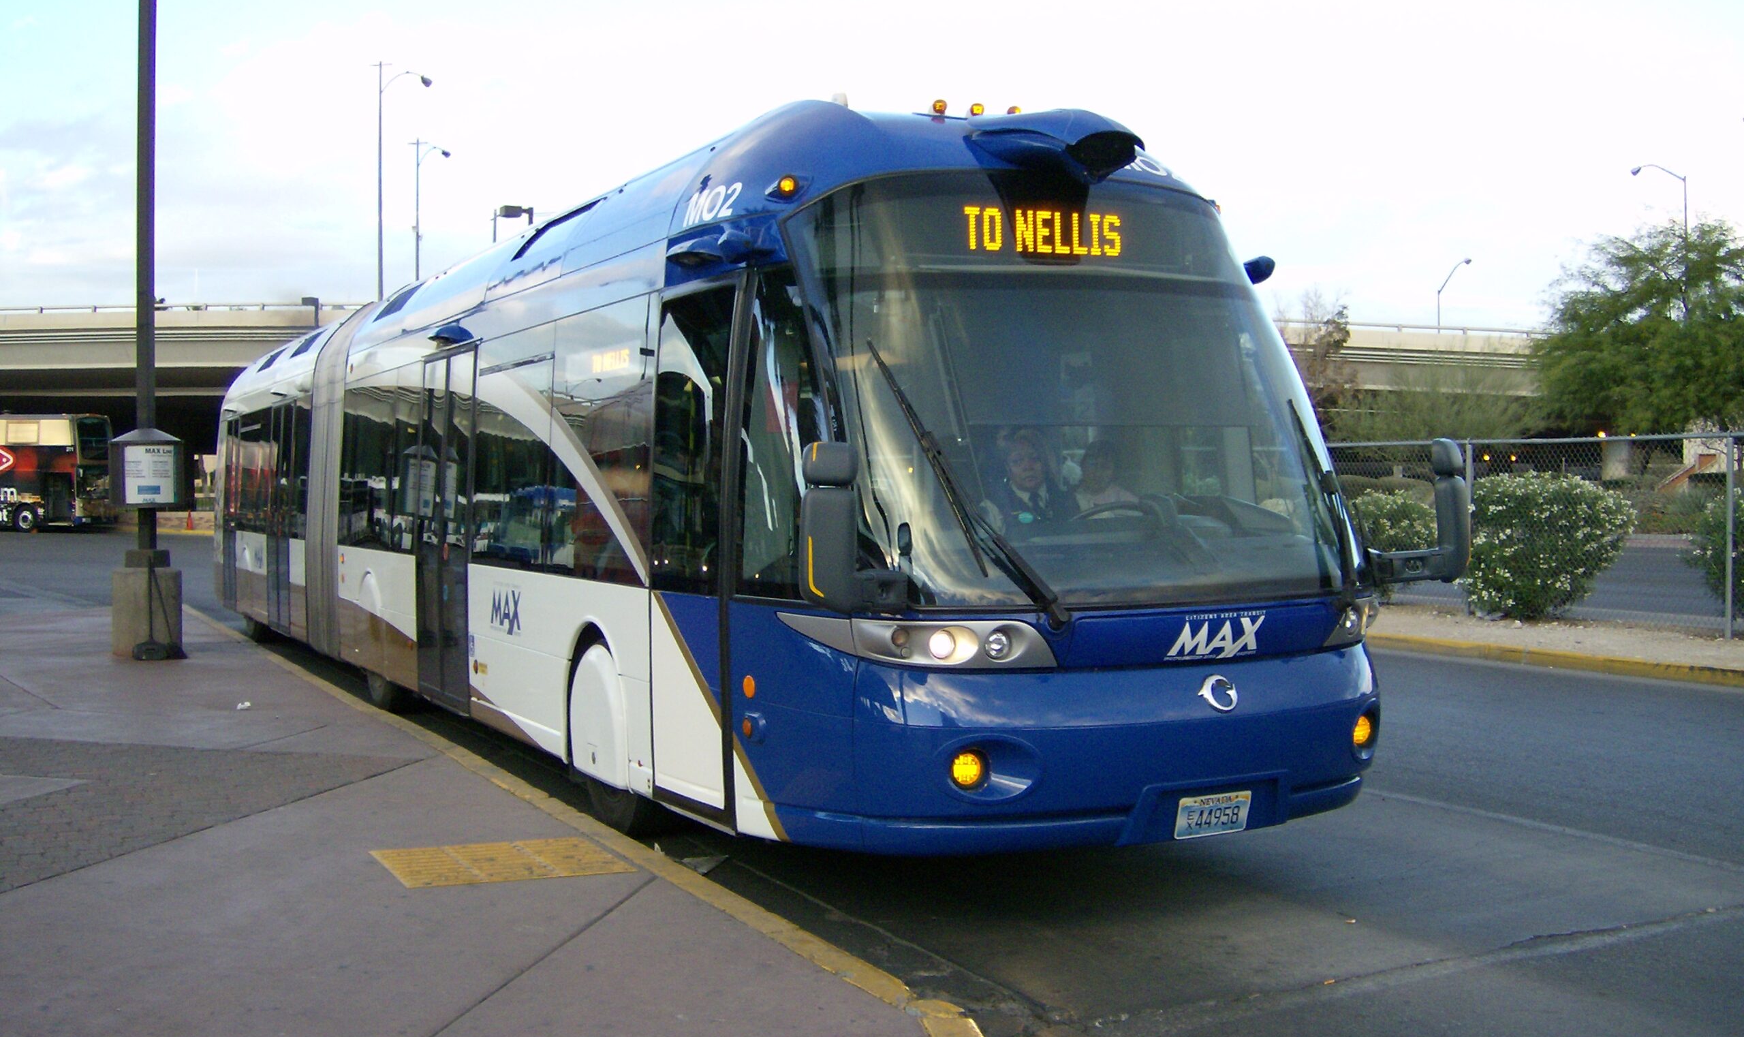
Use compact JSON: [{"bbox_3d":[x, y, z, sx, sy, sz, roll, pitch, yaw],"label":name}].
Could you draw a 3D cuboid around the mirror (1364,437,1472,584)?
[{"bbox_3d":[2.136,-0.024,7.069,0.410,0.555,0.190,-2,1,-34],"label":"mirror"}]

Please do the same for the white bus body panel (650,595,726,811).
[{"bbox_3d":[-0.719,0.711,7.293,0.050,0.800,0.780,-1,1,-26],"label":"white bus body panel"}]

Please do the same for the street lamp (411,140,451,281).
[{"bbox_3d":[-14.100,-5.600,58.800,0.500,12.800,1.700,0,1,23],"label":"street lamp"}]

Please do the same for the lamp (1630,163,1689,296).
[{"bbox_3d":[24.100,-5.000,55.800,0.500,11.500,2.000,-1,1,-30],"label":"lamp"}]

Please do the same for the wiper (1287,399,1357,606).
[{"bbox_3d":[1.717,-0.088,6.914,0.110,1.030,0.120,-28,-48,25],"label":"wiper"}]

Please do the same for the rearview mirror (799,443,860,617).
[{"bbox_3d":[-0.143,0.029,5.921,0.205,0.560,0.140,-1,1,-2],"label":"rearview mirror"}]

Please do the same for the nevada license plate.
[{"bbox_3d":[1.180,1.027,6.302,0.305,0.152,0.012,-1,15,-28],"label":"nevada license plate"}]

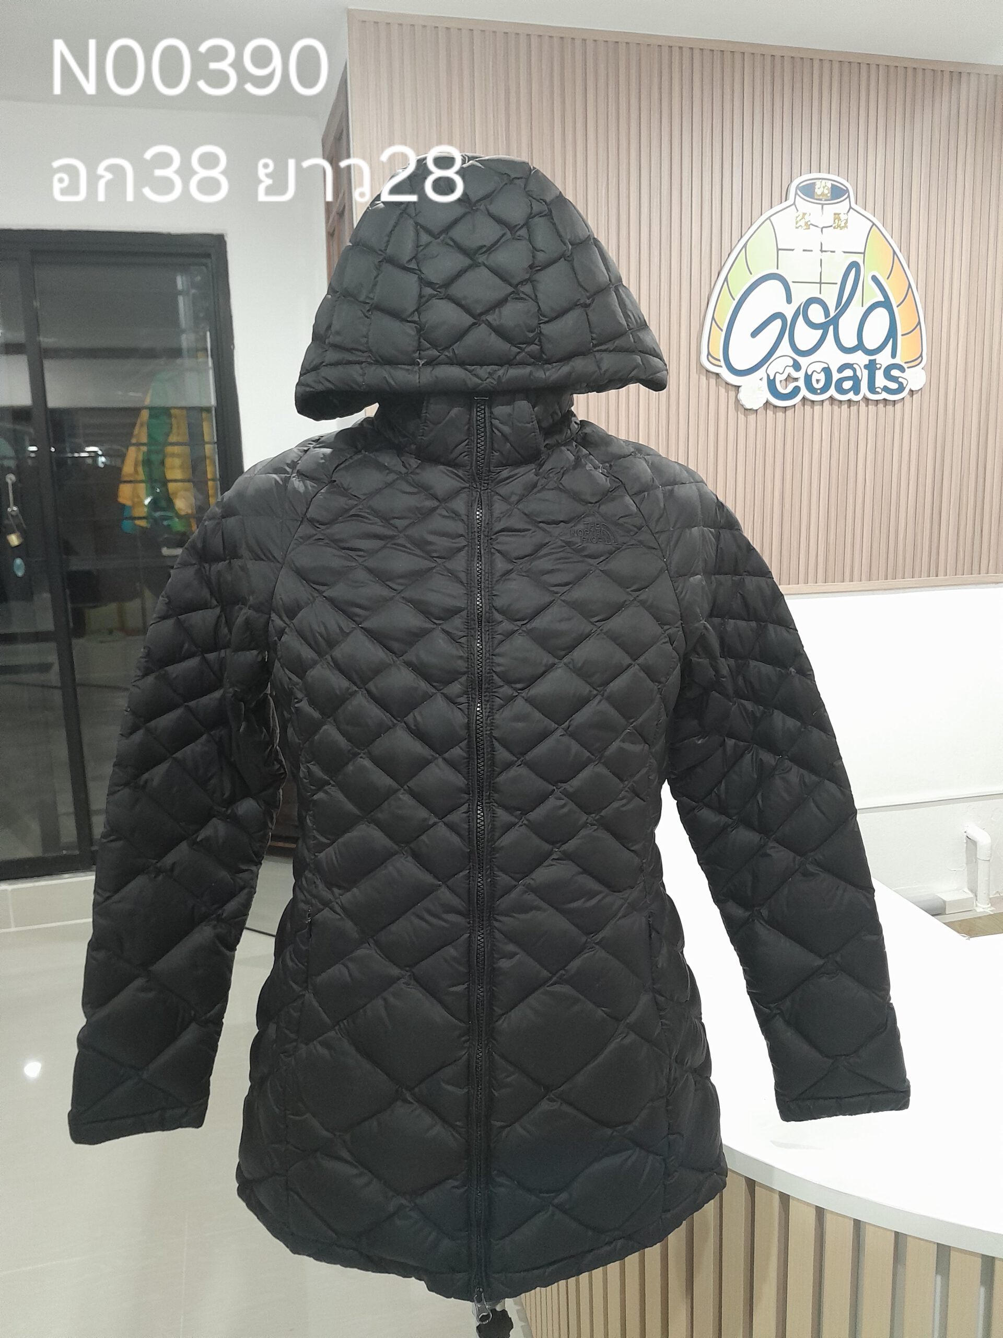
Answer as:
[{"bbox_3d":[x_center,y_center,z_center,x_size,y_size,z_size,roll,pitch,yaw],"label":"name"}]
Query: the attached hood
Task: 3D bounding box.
[{"bbox_3d":[-0.016,-0.304,0.809,0.295,0.220,0.225,-1,8,0],"label":"attached hood"}]

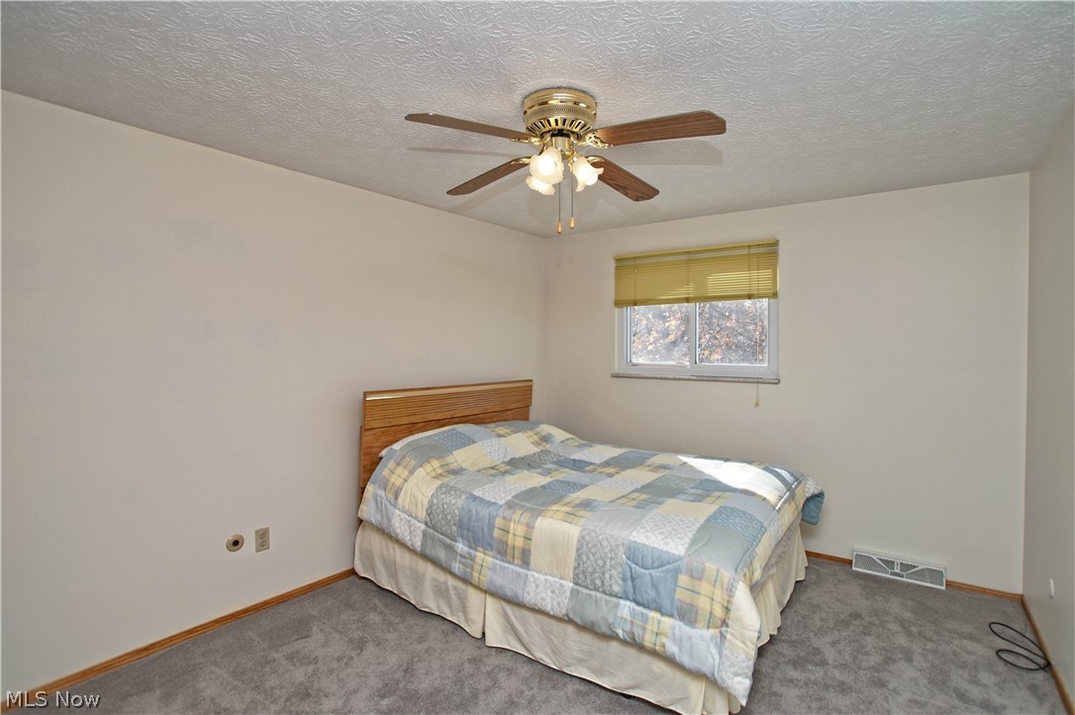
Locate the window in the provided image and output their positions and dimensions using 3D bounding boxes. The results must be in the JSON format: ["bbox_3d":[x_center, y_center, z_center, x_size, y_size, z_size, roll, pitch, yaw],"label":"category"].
[{"bbox_3d":[1.182,-0.325,3.718,1.283,1.004,0.106,2,3,37],"label":"window"}]

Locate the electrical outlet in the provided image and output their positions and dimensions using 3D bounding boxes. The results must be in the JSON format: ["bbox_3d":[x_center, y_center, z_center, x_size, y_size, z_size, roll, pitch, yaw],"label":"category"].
[{"bbox_3d":[-1.458,0.971,2.539,0.008,0.117,0.071,2,3,37],"label":"electrical outlet"}]

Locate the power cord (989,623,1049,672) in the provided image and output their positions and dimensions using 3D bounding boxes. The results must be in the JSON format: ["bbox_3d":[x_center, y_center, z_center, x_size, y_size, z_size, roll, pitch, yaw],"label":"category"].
[{"bbox_3d":[2.253,1.352,2.244,0.178,0.034,0.328,2,3,37],"label":"power cord"}]

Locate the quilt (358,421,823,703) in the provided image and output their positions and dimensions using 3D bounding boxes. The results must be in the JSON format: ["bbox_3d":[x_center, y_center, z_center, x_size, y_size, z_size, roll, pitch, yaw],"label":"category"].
[{"bbox_3d":[0.320,0.806,2.889,2.220,0.531,1.737,2,3,37],"label":"quilt"}]

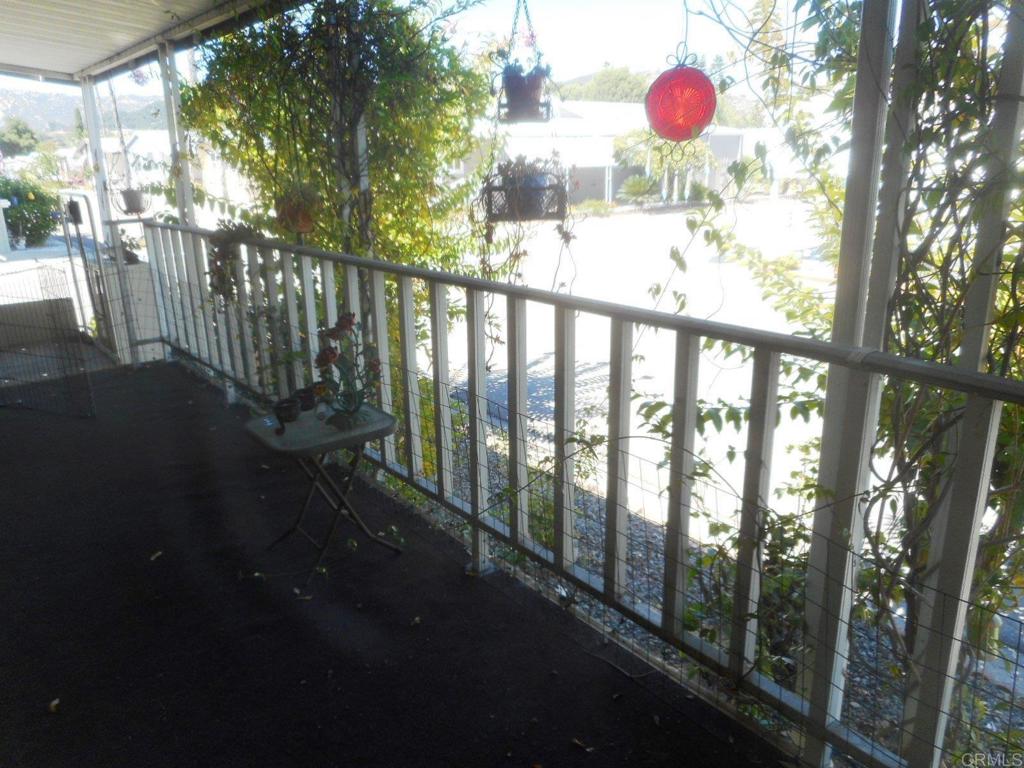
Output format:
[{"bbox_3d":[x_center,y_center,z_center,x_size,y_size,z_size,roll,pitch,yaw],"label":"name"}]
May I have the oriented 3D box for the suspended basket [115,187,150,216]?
[{"bbox_3d":[-3.013,-1.449,5.871,0.278,0.222,0.278,-9,18,-25],"label":"suspended basket"}]

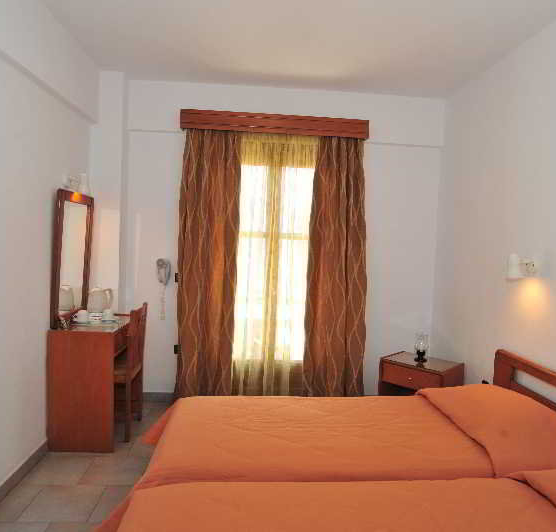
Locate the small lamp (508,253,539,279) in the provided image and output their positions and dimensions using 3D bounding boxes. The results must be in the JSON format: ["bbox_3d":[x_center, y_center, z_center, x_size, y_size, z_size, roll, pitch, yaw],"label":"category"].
[{"bbox_3d":[1.342,0.001,2.447,0.136,0.142,0.111,2,3,-3],"label":"small lamp"}]

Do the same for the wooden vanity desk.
[{"bbox_3d":[-1.243,0.772,3.061,0.398,0.774,0.584,2,3,-3],"label":"wooden vanity desk"}]

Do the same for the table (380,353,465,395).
[{"bbox_3d":[1.027,0.963,3.203,0.459,0.556,0.356,6,5,43],"label":"table"}]

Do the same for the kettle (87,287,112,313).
[{"bbox_3d":[-1.282,0.246,3.200,0.174,0.206,0.128,1,4,-13],"label":"kettle"}]

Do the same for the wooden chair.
[{"bbox_3d":[-1.187,0.719,3.115,0.425,0.878,0.386,2,3,-3],"label":"wooden chair"}]

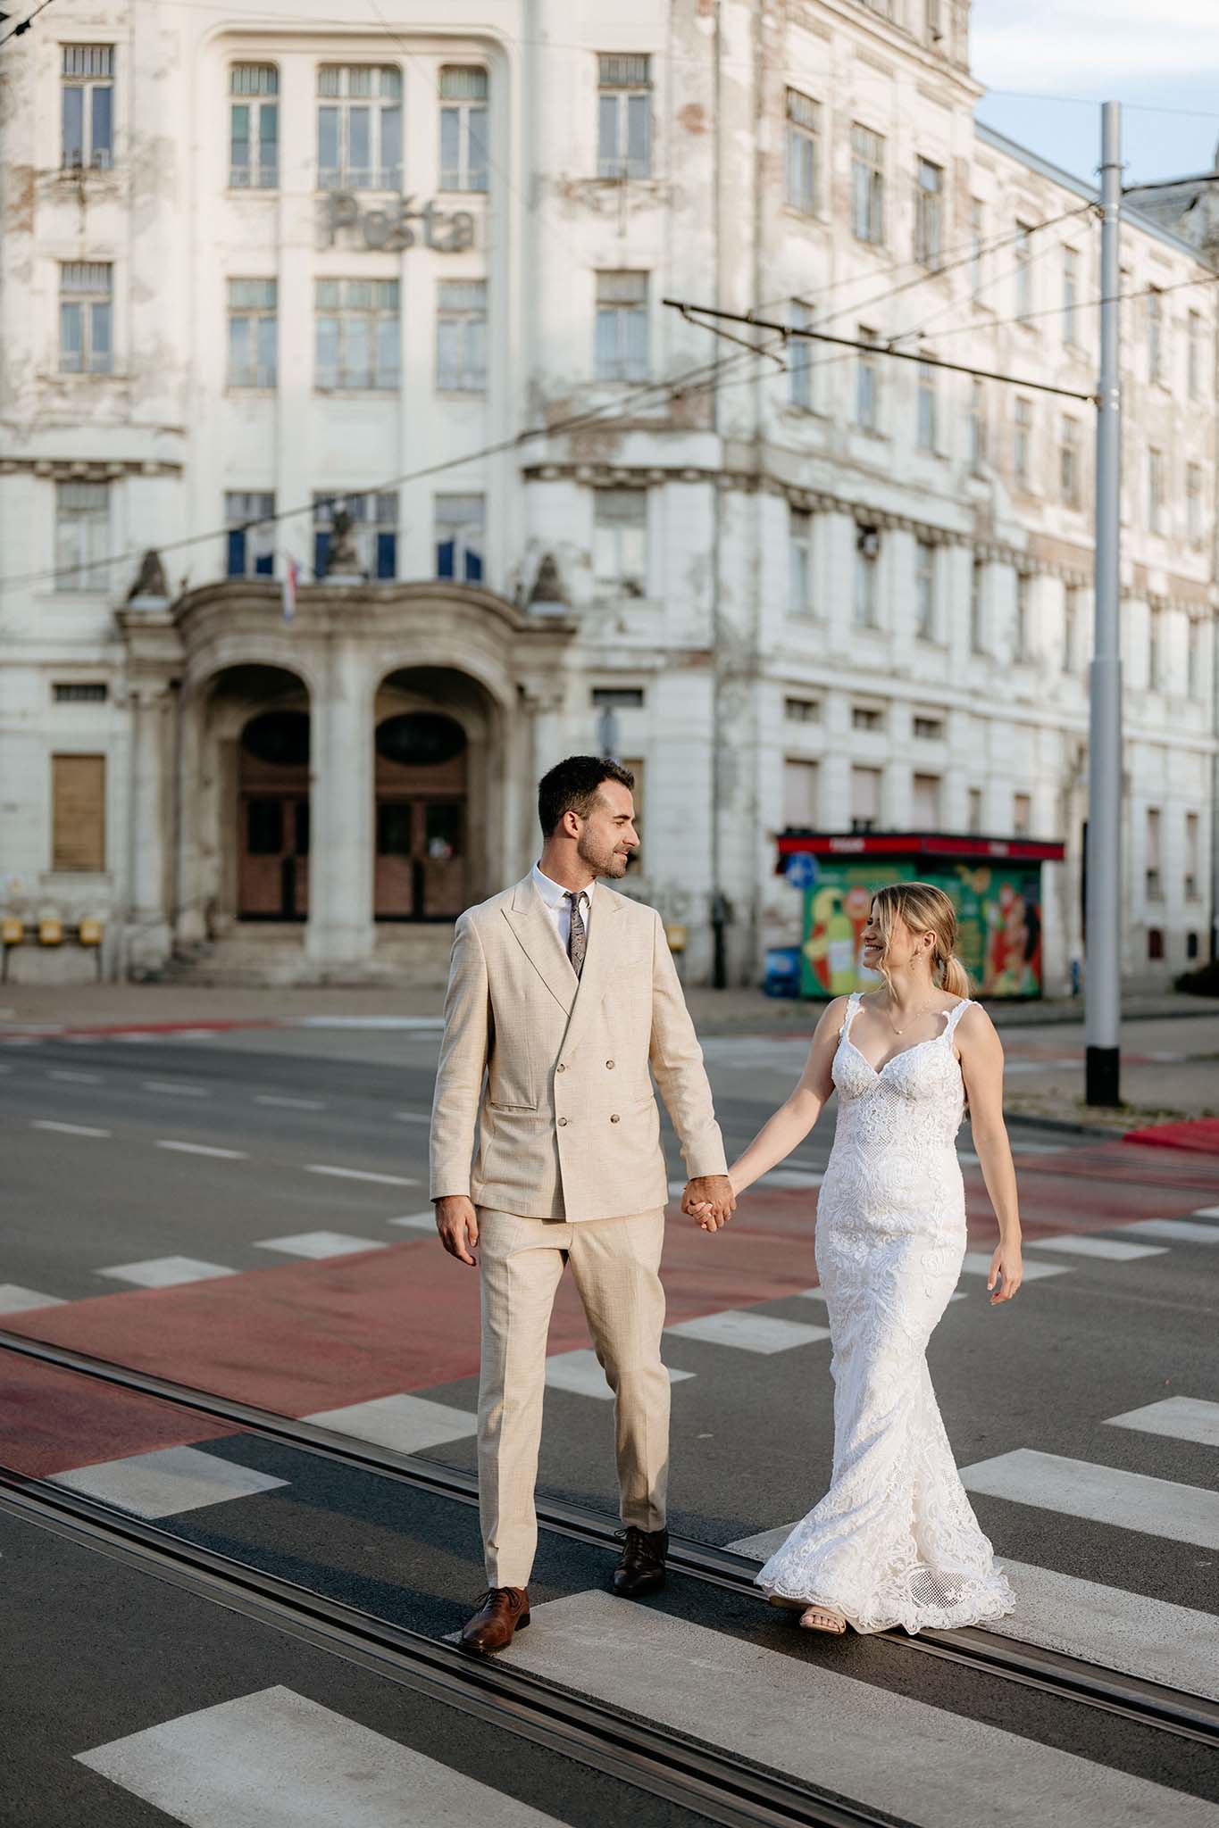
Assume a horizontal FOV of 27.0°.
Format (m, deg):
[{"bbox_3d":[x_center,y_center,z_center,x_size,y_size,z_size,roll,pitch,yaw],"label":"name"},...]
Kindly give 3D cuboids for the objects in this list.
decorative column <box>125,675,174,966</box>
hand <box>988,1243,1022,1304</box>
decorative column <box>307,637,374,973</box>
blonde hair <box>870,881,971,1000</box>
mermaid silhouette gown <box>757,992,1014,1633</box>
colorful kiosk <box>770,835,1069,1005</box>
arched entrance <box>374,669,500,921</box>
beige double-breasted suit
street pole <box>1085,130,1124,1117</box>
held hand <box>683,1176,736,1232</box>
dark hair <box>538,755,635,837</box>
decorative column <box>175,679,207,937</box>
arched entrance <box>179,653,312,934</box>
[{"bbox_3d":[-8.843,-1.688,48.800,0.930,5.650,0.900,0,0,-2],"label":"decorative column"},{"bbox_3d":[0.868,0.788,5.570,0.075,0.140,0.095,0,0,18],"label":"hand"},{"bbox_3d":[-5.463,-2.318,51.500,1.330,6.750,1.200,1,0,0],"label":"decorative column"},{"bbox_3d":[0.685,0.058,5.600,0.210,0.265,0.180,1,0,-24],"label":"blonde hair"},{"bbox_3d":[0.613,0.868,5.650,0.540,1.390,0.580,0,0,21],"label":"mermaid silhouette gown"},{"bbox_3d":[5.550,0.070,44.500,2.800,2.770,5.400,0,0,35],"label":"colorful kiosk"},{"bbox_3d":[-3.344,-2.325,48.900,2.400,4.950,1.300,0,0,-2],"label":"arched entrance"},{"bbox_3d":[-0.067,0.681,5.540,0.630,1.530,0.460,1,0,-5],"label":"beige double-breasted suit"},{"bbox_3d":[4.058,-2.539,20.700,0.270,8.200,0.270,0,0,0],"label":"street pole"},{"bbox_3d":[0.217,0.628,5.500,0.112,0.128,0.110,1,0,0],"label":"held hand"},{"bbox_3d":[-0.050,-0.260,5.600,0.210,0.183,0.170,0,0,22],"label":"dark hair"},{"bbox_3d":[-8.754,-2.087,53.000,0.620,5.450,0.650,1,0,6],"label":"decorative column"},{"bbox_3d":[-7.475,-2.392,52.500,2.500,5.700,1.500,0,0,14],"label":"arched entrance"}]

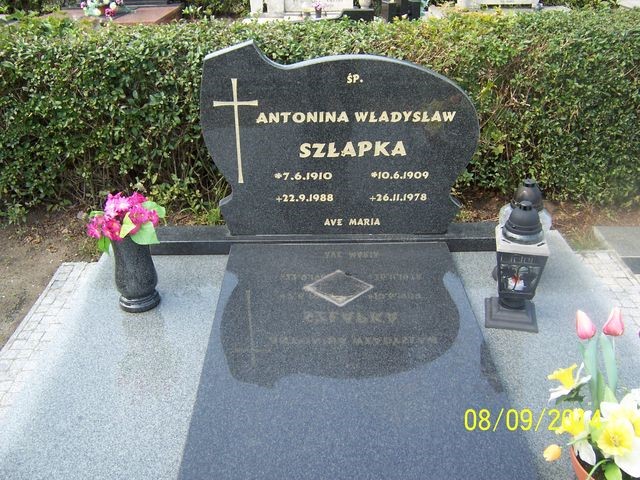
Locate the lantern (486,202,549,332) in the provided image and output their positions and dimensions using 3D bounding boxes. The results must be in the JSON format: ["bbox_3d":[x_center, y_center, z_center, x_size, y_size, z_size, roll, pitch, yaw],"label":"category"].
[{"bbox_3d":[0.583,0.067,1.787,0.150,0.382,0.150,5,28,11],"label":"lantern"}]

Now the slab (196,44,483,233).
[{"bbox_3d":[0.071,-0.340,2.131,0.942,0.685,0.075,-1,27,0],"label":"slab"}]

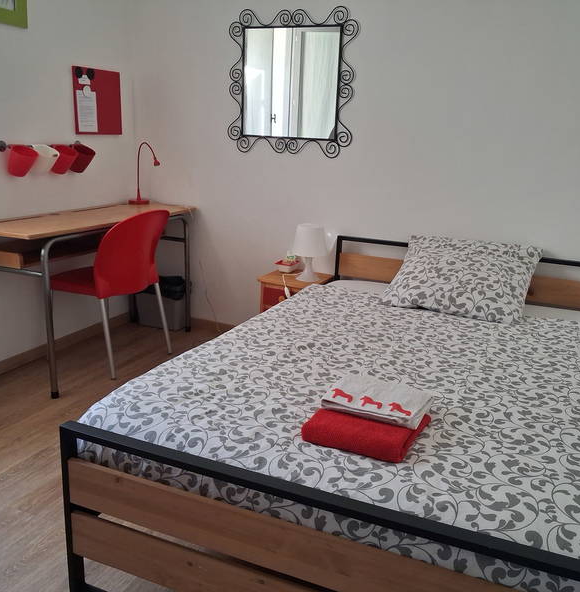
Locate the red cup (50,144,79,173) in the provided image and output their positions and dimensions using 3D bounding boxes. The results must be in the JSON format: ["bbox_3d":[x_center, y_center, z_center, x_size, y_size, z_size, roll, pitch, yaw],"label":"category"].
[{"bbox_3d":[-1.174,-0.697,3.170,0.125,0.118,0.125,37,24,11],"label":"red cup"}]

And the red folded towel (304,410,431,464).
[{"bbox_3d":[0.206,0.329,1.603,0.282,0.055,0.251,9,16,22],"label":"red folded towel"}]

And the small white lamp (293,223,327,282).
[{"bbox_3d":[0.106,-0.227,3.271,0.186,0.290,0.186,2,15,-1],"label":"small white lamp"}]

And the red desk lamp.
[{"bbox_3d":[-0.877,-0.742,3.716,0.222,0.368,0.115,11,17,28],"label":"red desk lamp"}]

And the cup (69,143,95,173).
[{"bbox_3d":[-1.121,-0.728,3.291,0.125,0.118,0.125,37,24,11],"label":"cup"}]

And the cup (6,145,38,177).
[{"bbox_3d":[-1.279,-0.637,2.930,0.125,0.118,0.125,37,24,11],"label":"cup"}]

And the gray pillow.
[{"bbox_3d":[0.788,-0.090,2.848,0.640,0.150,0.520,9,43,22],"label":"gray pillow"}]

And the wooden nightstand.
[{"bbox_3d":[0.029,0.121,3.413,0.316,0.461,0.330,9,16,22],"label":"wooden nightstand"}]

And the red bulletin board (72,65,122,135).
[{"bbox_3d":[-1.065,-1.075,3.428,0.015,0.345,0.387,9,16,22],"label":"red bulletin board"}]

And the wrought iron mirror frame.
[{"bbox_3d":[-0.001,-1.133,3.293,0.734,0.749,0.025,9,16,22],"label":"wrought iron mirror frame"}]

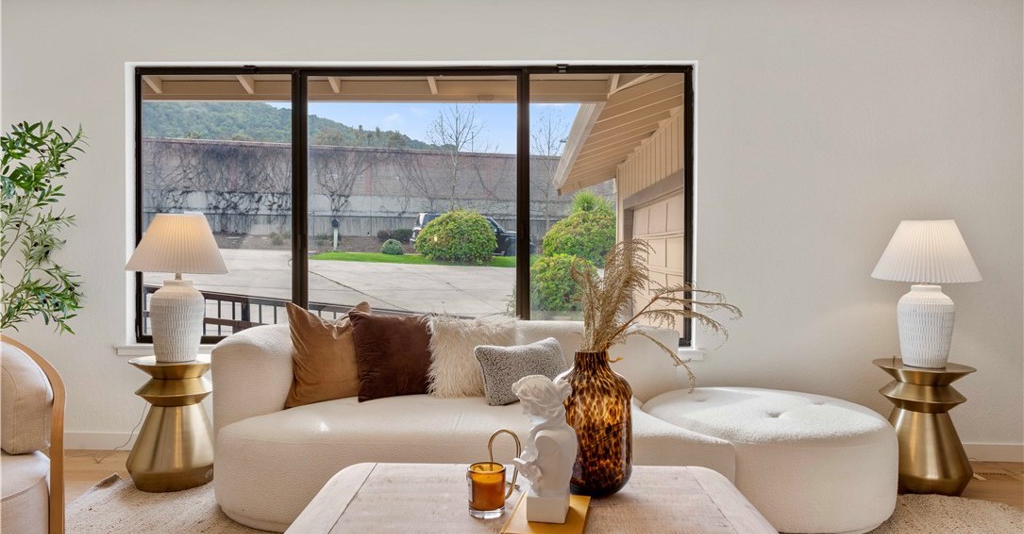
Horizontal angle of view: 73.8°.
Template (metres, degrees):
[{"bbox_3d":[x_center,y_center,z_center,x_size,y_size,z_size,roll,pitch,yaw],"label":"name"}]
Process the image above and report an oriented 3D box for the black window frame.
[{"bbox_3d":[-0.545,-0.331,3.710,3.032,1.513,0.100,0,1,1],"label":"black window frame"}]

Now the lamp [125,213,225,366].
[{"bbox_3d":[-1.572,0.101,3.212,0.435,0.670,0.435,0,1,1],"label":"lamp"}]

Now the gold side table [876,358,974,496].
[{"bbox_3d":[1.903,0.733,3.170,0.411,0.560,0.411,0,1,1],"label":"gold side table"}]

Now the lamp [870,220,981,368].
[{"bbox_3d":[1.899,0.118,3.139,0.435,0.670,0.435,0,1,1],"label":"lamp"}]

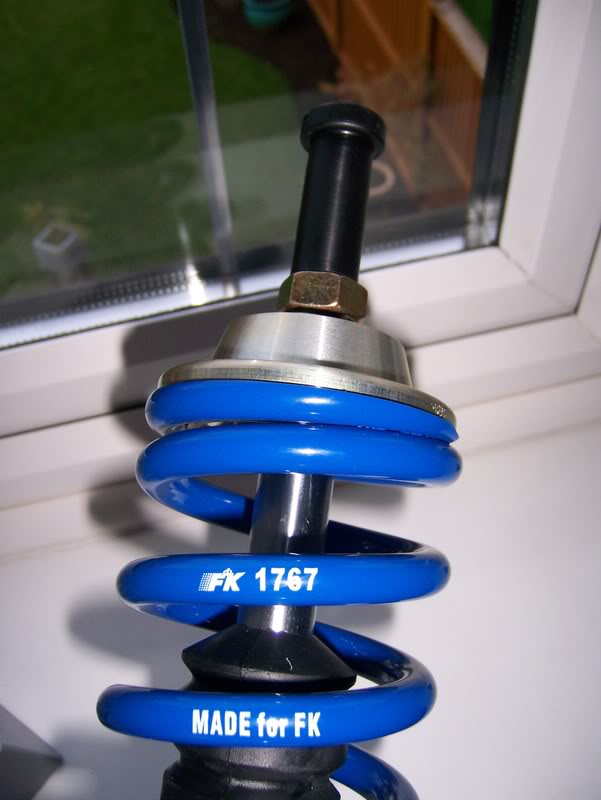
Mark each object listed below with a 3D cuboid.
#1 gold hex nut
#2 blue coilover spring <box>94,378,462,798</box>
[{"bbox_3d":[0.006,-0.029,0.244,0.026,0.023,0.010,7,83,10],"label":"gold hex nut"},{"bbox_3d":[-0.008,0.077,0.232,0.091,0.091,0.155,8,83,0],"label":"blue coilover spring"}]

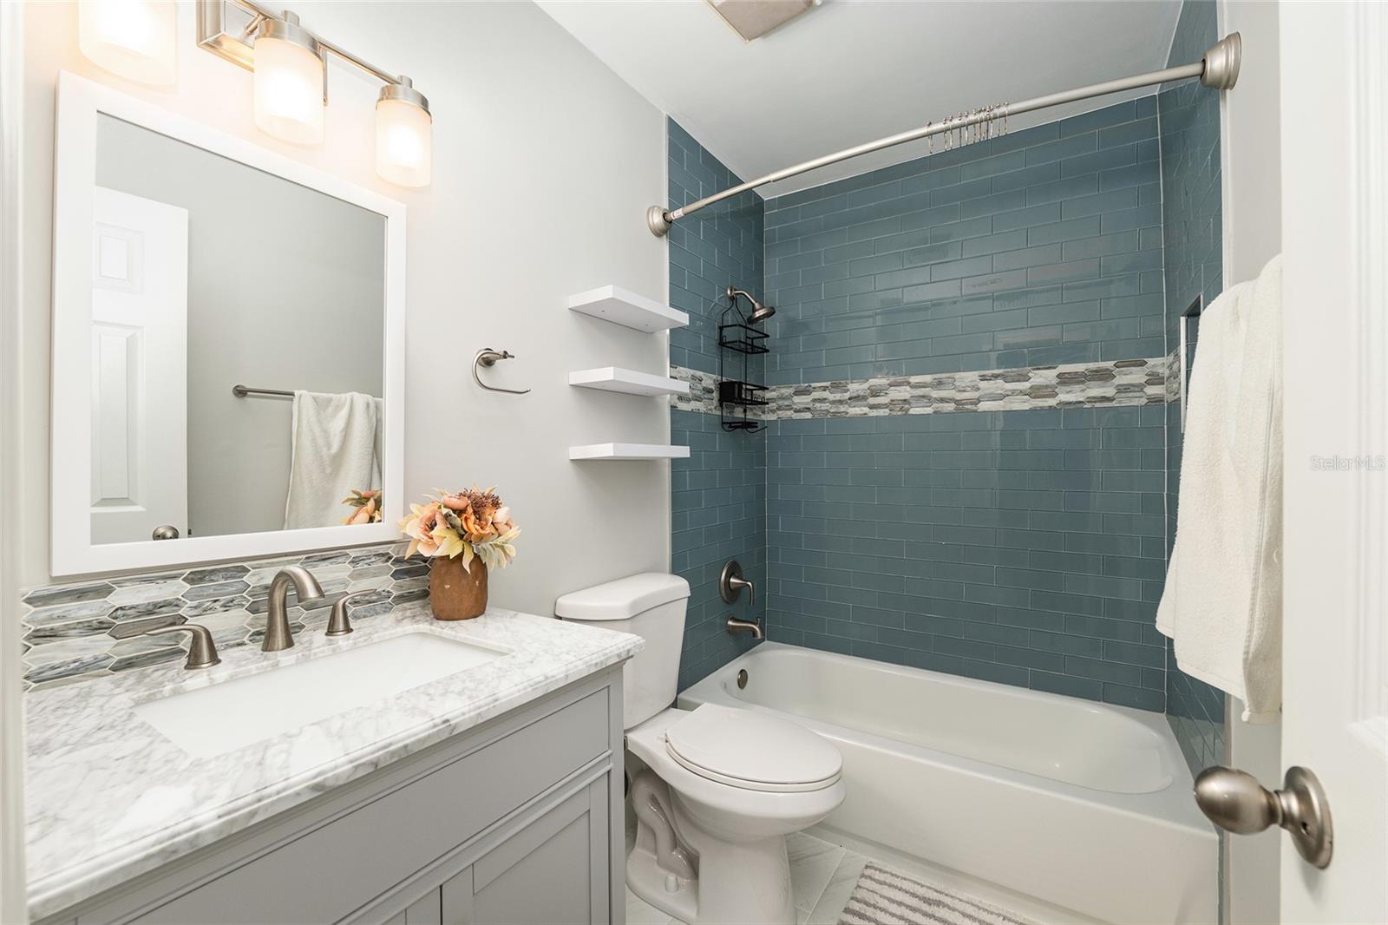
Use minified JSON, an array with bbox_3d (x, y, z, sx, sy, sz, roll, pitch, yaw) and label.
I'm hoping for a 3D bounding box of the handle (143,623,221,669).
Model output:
[{"bbox_3d":[-0.782,0.284,0.829,0.048,0.067,0.094,0,0,34],"label":"handle"}]

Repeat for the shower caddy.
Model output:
[{"bbox_3d":[0.223,-0.426,2.339,0.120,0.590,0.230,0,0,34],"label":"shower caddy"}]

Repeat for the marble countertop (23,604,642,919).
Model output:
[{"bbox_3d":[-0.542,0.330,0.815,0.563,0.030,0.785,0,0,34],"label":"marble countertop"}]

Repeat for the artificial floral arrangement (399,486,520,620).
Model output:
[{"bbox_3d":[-0.493,0.183,1.136,0.235,0.270,0.245,0,0,34],"label":"artificial floral arrangement"}]

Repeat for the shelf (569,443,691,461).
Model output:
[{"bbox_3d":[-0.188,-0.030,1.694,0.174,0.037,0.378,0,0,34],"label":"shelf"}]

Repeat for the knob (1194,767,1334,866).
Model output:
[{"bbox_3d":[0.438,0.267,0.423,0.065,0.067,0.067,0,0,28],"label":"knob"}]

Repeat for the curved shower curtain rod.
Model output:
[{"bbox_3d":[0.508,-0.869,1.532,1.520,0.110,0.165,0,0,29],"label":"curved shower curtain rod"}]

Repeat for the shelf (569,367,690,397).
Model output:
[{"bbox_3d":[-0.188,-0.247,1.695,0.174,0.037,0.378,0,0,34],"label":"shelf"}]

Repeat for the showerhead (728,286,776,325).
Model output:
[{"bbox_3d":[0.244,-0.681,2.302,0.215,0.180,0.105,0,0,34],"label":"showerhead"}]

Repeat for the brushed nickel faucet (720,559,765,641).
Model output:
[{"bbox_3d":[0.223,0.586,2.304,0.160,0.305,0.185,0,0,34],"label":"brushed nickel faucet"}]

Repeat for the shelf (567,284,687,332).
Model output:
[{"bbox_3d":[-0.189,-0.472,1.697,0.174,0.037,0.378,0,0,34],"label":"shelf"}]

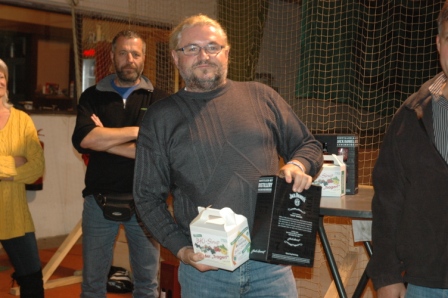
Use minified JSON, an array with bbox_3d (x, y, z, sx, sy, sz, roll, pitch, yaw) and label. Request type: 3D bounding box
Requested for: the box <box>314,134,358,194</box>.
[{"bbox_3d":[0.521,0.072,3.519,0.212,0.274,0.079,1,3,22],"label":"box"}]

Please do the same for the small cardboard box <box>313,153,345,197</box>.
[{"bbox_3d":[0.477,0.121,3.425,0.145,0.186,0.103,1,3,21],"label":"small cardboard box"}]

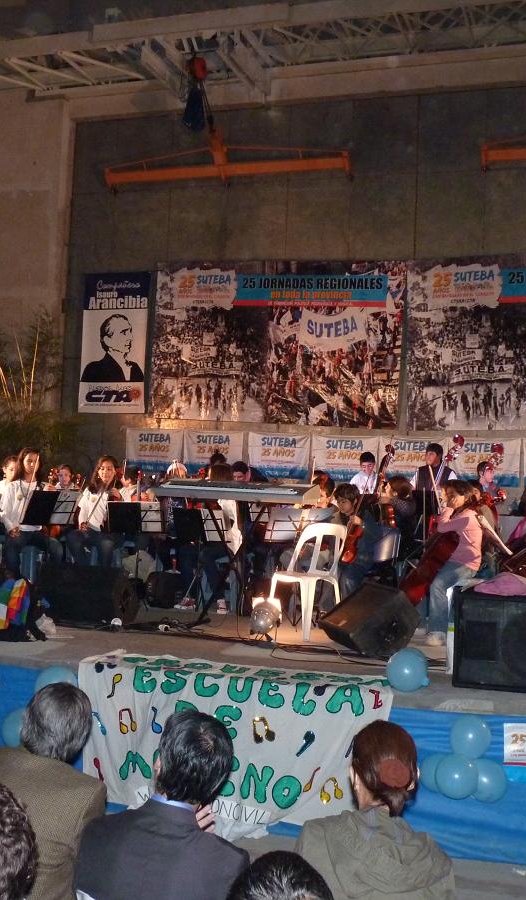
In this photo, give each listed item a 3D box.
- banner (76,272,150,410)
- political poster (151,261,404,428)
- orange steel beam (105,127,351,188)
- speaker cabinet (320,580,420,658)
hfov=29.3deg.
[{"bbox_3d":[-1.890,-1.364,12.738,0.920,1.800,0.020,2,-3,18],"label":"banner"},{"bbox_3d":[0.145,-1.405,13.162,3.448,2.167,0.040,1,-2,17],"label":"political poster"},{"bbox_3d":[-0.484,-3.604,12.423,3.189,0.600,0.160,1,-2,17],"label":"orange steel beam"},{"bbox_3d":[0.716,1.116,6.737,0.471,0.404,0.553,3,-3,-18],"label":"speaker cabinet"}]

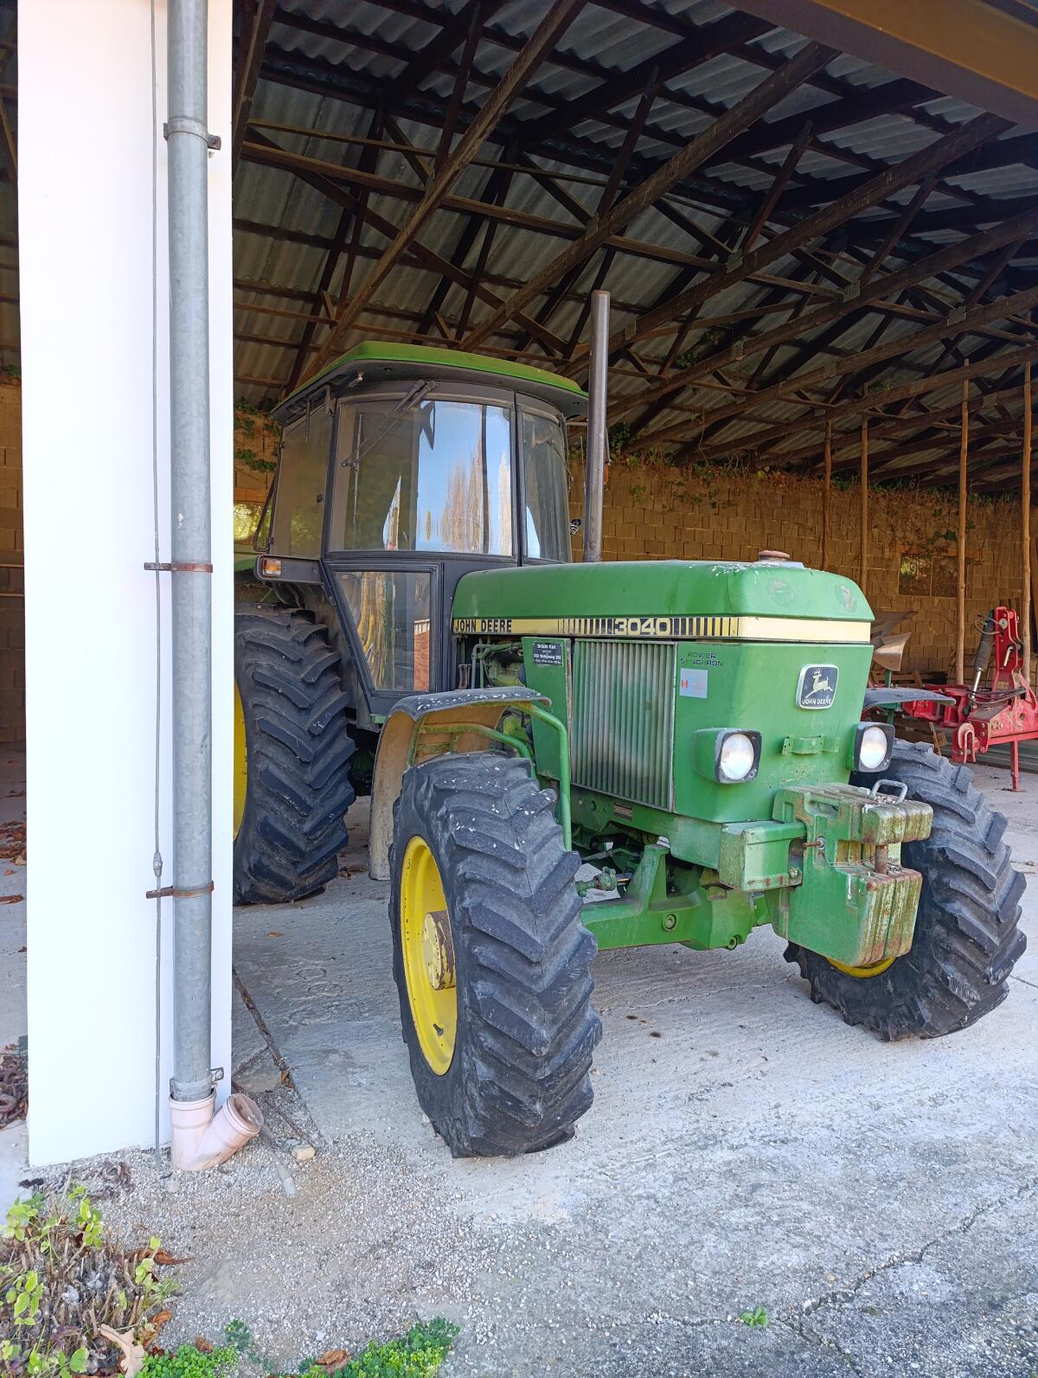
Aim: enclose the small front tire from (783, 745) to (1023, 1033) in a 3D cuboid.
[{"bbox_3d":[1.396,0.742,3.537,0.325,1.120,1.131,3,2,-20],"label":"small front tire"}]

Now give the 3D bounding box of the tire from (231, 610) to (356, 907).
[{"bbox_3d":[-1.360,0.341,5.012,0.460,1.619,1.627,0,3,-30],"label":"tire"}]

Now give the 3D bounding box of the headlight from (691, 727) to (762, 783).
[{"bbox_3d":[0.595,0.183,2.615,0.170,0.151,0.094,0,3,-30],"label":"headlight"}]

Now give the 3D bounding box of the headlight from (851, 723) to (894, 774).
[{"bbox_3d":[1.087,0.181,2.889,0.170,0.153,0.086,0,3,-30],"label":"headlight"}]

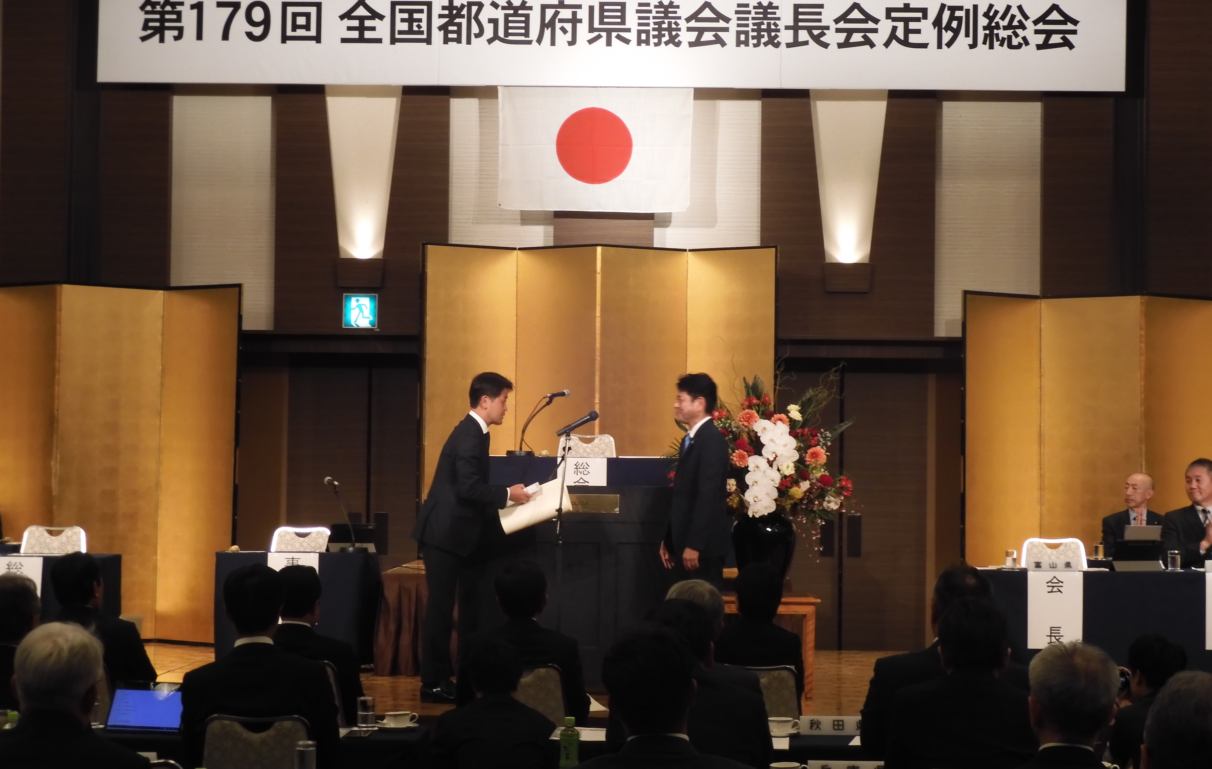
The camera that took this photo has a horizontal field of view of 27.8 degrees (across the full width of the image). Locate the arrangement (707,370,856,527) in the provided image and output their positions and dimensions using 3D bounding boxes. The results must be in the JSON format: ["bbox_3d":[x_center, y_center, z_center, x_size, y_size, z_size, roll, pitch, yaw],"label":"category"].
[{"bbox_3d":[0.890,0.343,13.350,0.950,0.880,0.680,1,-1,0],"label":"arrangement"}]

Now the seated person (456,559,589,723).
[{"bbox_3d":[-0.347,1.348,10.050,0.500,1.280,0.800,1,-1,0],"label":"seated person"}]

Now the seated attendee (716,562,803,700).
[{"bbox_3d":[0.637,1.352,10.150,0.430,1.235,0.700,1,-2,0],"label":"seated attendee"}]

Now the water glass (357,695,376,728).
[{"bbox_3d":[-0.843,1.154,8.620,0.063,0.104,0.063,1,-2,0],"label":"water glass"}]

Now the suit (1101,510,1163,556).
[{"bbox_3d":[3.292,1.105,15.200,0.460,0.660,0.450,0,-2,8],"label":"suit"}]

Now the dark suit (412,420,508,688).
[{"bbox_3d":[-0.753,0.851,12.700,0.520,1.400,0.480,1,-2,0],"label":"dark suit"}]

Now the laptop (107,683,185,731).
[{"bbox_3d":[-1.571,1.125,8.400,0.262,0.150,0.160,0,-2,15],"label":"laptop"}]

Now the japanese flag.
[{"bbox_3d":[-0.073,-1.653,17.150,1.360,0.900,0.030,1,-1,0],"label":"japanese flag"}]

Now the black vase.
[{"bbox_3d":[0.859,0.909,13.400,0.347,0.480,0.347,1,-2,0],"label":"black vase"}]

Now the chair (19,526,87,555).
[{"bbox_3d":[-3.246,1.244,14.180,0.440,0.860,0.550,1,-1,0],"label":"chair"}]

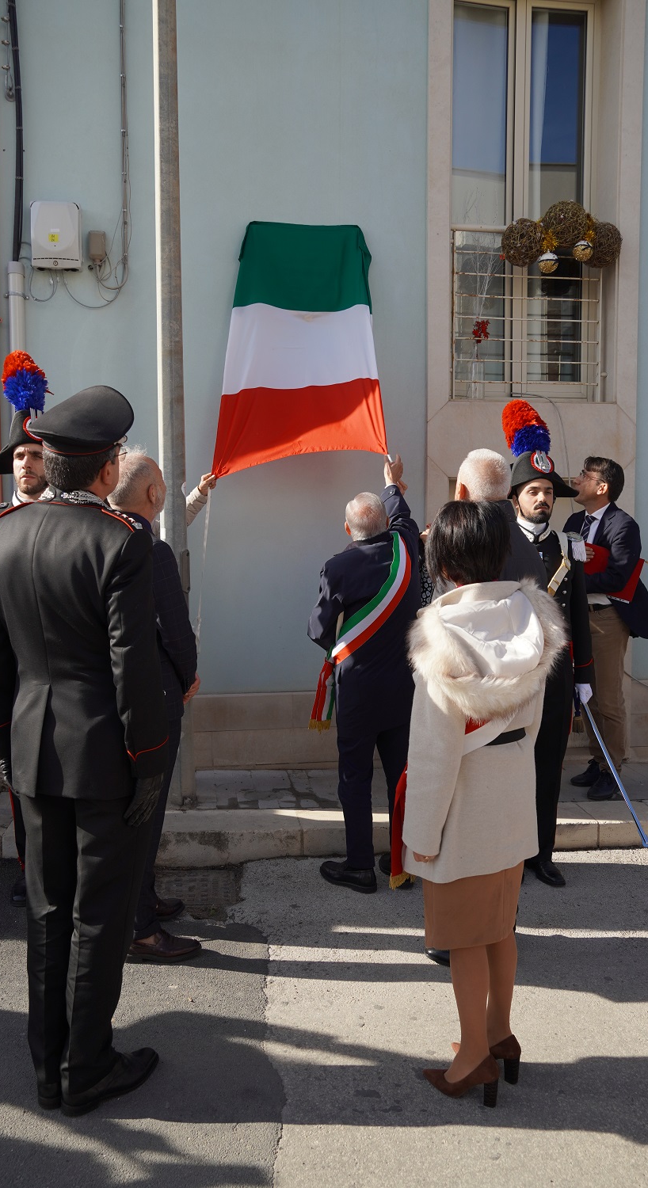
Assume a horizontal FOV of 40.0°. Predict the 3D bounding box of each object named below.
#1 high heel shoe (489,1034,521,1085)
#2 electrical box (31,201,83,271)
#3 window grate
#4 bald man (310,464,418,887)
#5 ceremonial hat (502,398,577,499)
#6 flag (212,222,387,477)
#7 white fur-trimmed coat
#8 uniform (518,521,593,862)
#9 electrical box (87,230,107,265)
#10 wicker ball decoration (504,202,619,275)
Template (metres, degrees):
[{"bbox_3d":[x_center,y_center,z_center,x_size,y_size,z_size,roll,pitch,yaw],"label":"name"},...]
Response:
[{"bbox_3d":[0.460,1.298,2.559,0.080,0.135,0.237,-4,6,-41],"label":"high heel shoe"},{"bbox_3d":[-1.393,-1.857,4.649,0.250,0.328,0.095,-1,4,-9],"label":"electrical box"},{"bbox_3d":[1.221,-1.693,5.373,0.960,1.020,0.060,-1,4,-8],"label":"window grate"},{"bbox_3d":[0.168,0.306,4.030,0.483,1.887,0.600,-1,4,-12],"label":"bald man"},{"bbox_3d":[0.938,-0.634,3.914,0.400,0.440,0.250,-1,4,-11],"label":"ceremonial hat"},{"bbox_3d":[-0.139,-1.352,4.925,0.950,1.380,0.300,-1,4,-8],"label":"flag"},{"bbox_3d":[0.441,0.381,2.444,0.460,0.810,0.360,-3,5,-34],"label":"white fur-trimmed coat"},{"bbox_3d":[0.945,0.444,3.959,0.540,1.520,0.330,-1,5,-17],"label":"uniform"},{"bbox_3d":[-1.192,-1.822,4.702,0.085,0.158,0.060,-1,4,-9],"label":"electrical box"},{"bbox_3d":[1.397,-2.091,5.247,0.700,0.410,0.270,-1,4,-8],"label":"wicker ball decoration"}]

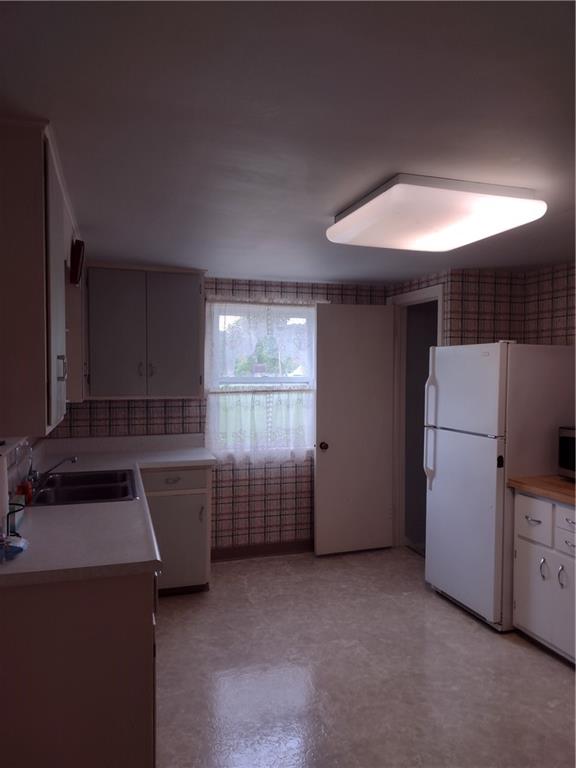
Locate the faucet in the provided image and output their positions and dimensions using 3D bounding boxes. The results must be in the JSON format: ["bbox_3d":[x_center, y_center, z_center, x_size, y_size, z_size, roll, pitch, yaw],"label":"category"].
[{"bbox_3d":[-1.207,0.462,3.081,0.230,0.135,0.200,0,2,-16],"label":"faucet"}]

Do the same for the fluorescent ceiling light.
[{"bbox_3d":[0.589,-0.702,2.515,0.660,0.115,0.710,0,2,-16],"label":"fluorescent ceiling light"}]

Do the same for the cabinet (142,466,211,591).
[{"bbox_3d":[-0.832,0.975,4.246,0.490,0.870,0.635,0,2,-16],"label":"cabinet"}]

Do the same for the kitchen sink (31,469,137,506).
[{"bbox_3d":[-1.070,0.615,3.109,0.528,0.180,0.840,0,2,-16],"label":"kitchen sink"}]

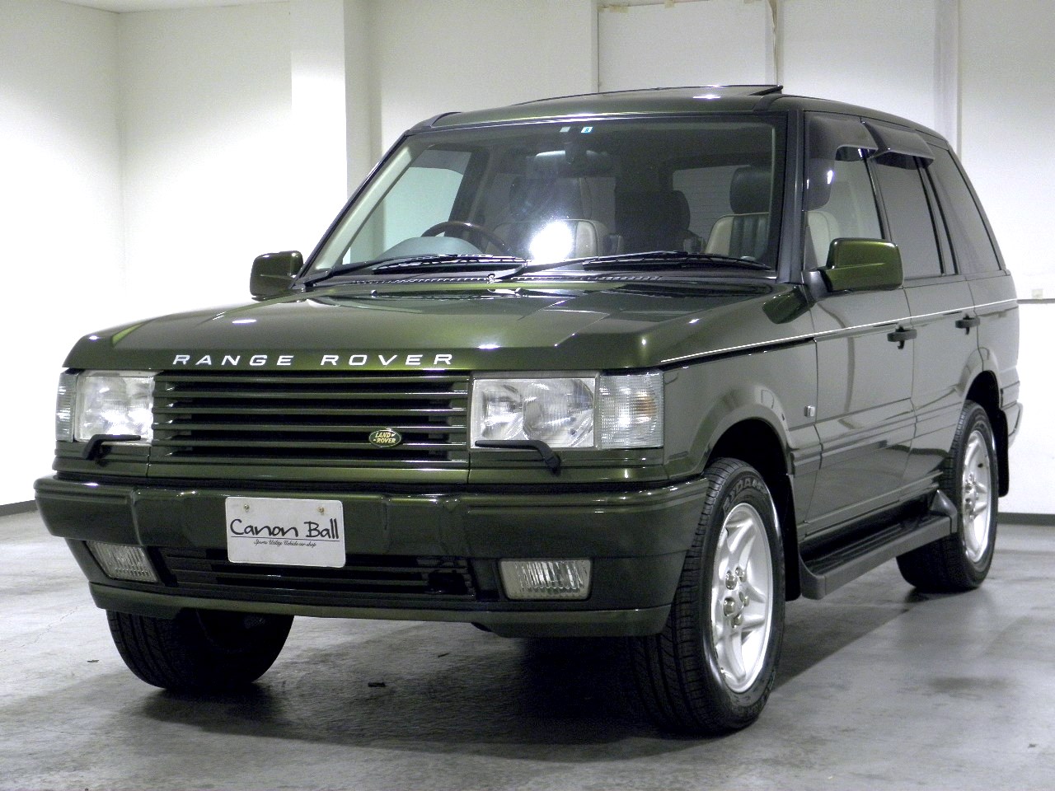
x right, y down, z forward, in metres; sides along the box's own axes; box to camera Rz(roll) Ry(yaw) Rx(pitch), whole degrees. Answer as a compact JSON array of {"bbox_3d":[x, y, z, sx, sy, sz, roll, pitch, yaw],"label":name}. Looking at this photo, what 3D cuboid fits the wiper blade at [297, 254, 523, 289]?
[{"bbox_3d":[-0.361,-0.388,6.417,0.825,0.097,0.100,1,3,25],"label":"wiper blade"}]

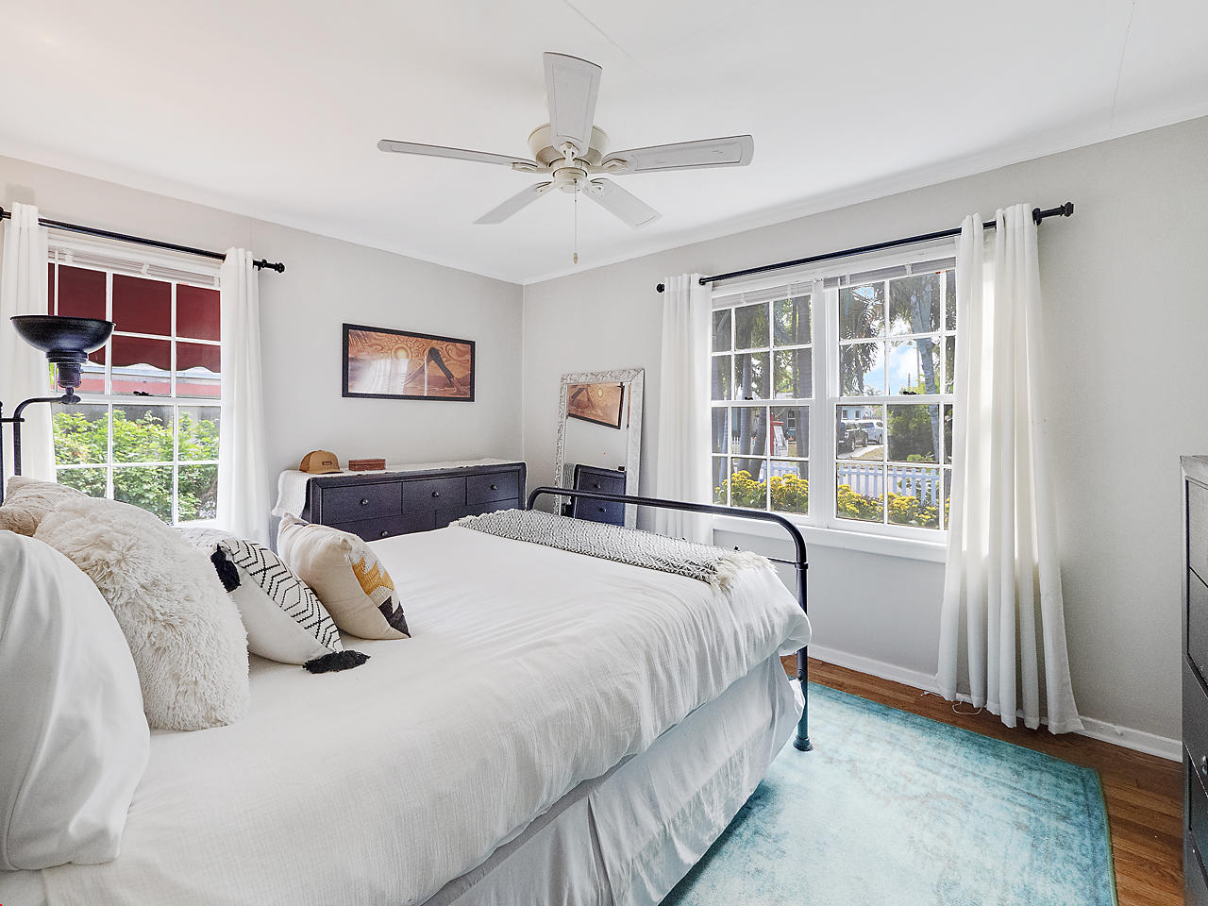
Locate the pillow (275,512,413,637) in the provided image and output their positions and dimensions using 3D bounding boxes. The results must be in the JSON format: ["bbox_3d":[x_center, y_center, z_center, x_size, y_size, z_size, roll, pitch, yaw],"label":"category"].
[{"bbox_3d":[-0.792,0.387,1.475,0.390,0.380,0.165,0,31,44],"label":"pillow"}]

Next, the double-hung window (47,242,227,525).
[{"bbox_3d":[-2.284,-0.283,2.423,0.100,1.389,0.750,2,3,44],"label":"double-hung window"}]

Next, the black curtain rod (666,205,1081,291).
[{"bbox_3d":[1.123,-1.024,2.591,1.978,0.064,0.090,2,3,38],"label":"black curtain rod"}]

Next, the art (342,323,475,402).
[{"bbox_3d":[-1.304,-0.596,3.376,0.030,0.465,0.937,2,3,44],"label":"art"}]

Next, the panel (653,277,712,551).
[{"bbox_3d":[0.486,-0.074,3.071,0.418,2.090,0.120,2,3,38],"label":"panel"}]

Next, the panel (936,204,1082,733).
[{"bbox_3d":[1.721,0.058,2.102,0.426,2.154,0.130,2,3,38],"label":"panel"}]

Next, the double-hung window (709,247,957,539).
[{"bbox_3d":[1.202,-0.292,2.650,1.540,1.413,0.100,2,3,38],"label":"double-hung window"}]

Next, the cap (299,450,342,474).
[{"bbox_3d":[-1.582,0.050,2.735,0.250,0.133,0.180,1,3,30],"label":"cap"}]

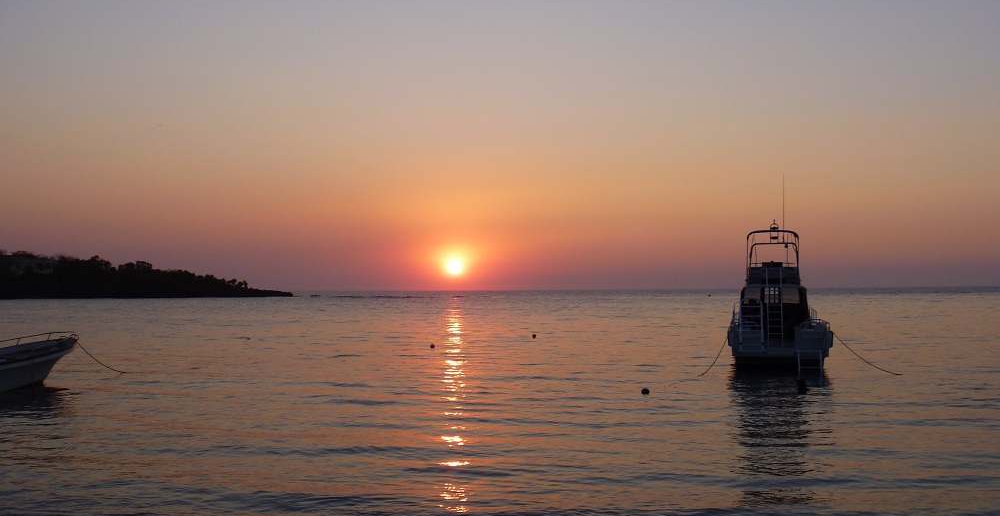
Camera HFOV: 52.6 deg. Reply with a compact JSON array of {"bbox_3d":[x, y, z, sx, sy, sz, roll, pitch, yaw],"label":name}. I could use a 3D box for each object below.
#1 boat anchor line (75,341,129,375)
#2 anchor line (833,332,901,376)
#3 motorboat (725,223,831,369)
[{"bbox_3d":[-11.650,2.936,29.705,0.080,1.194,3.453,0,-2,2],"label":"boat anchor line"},{"bbox_3d":[11.087,2.878,30.610,0.080,1.073,2.932,0,-2,-20],"label":"anchor line"},{"bbox_3d":[9.690,1.273,36.219,3.350,5.050,9.200,-1,-2,11],"label":"motorboat"}]

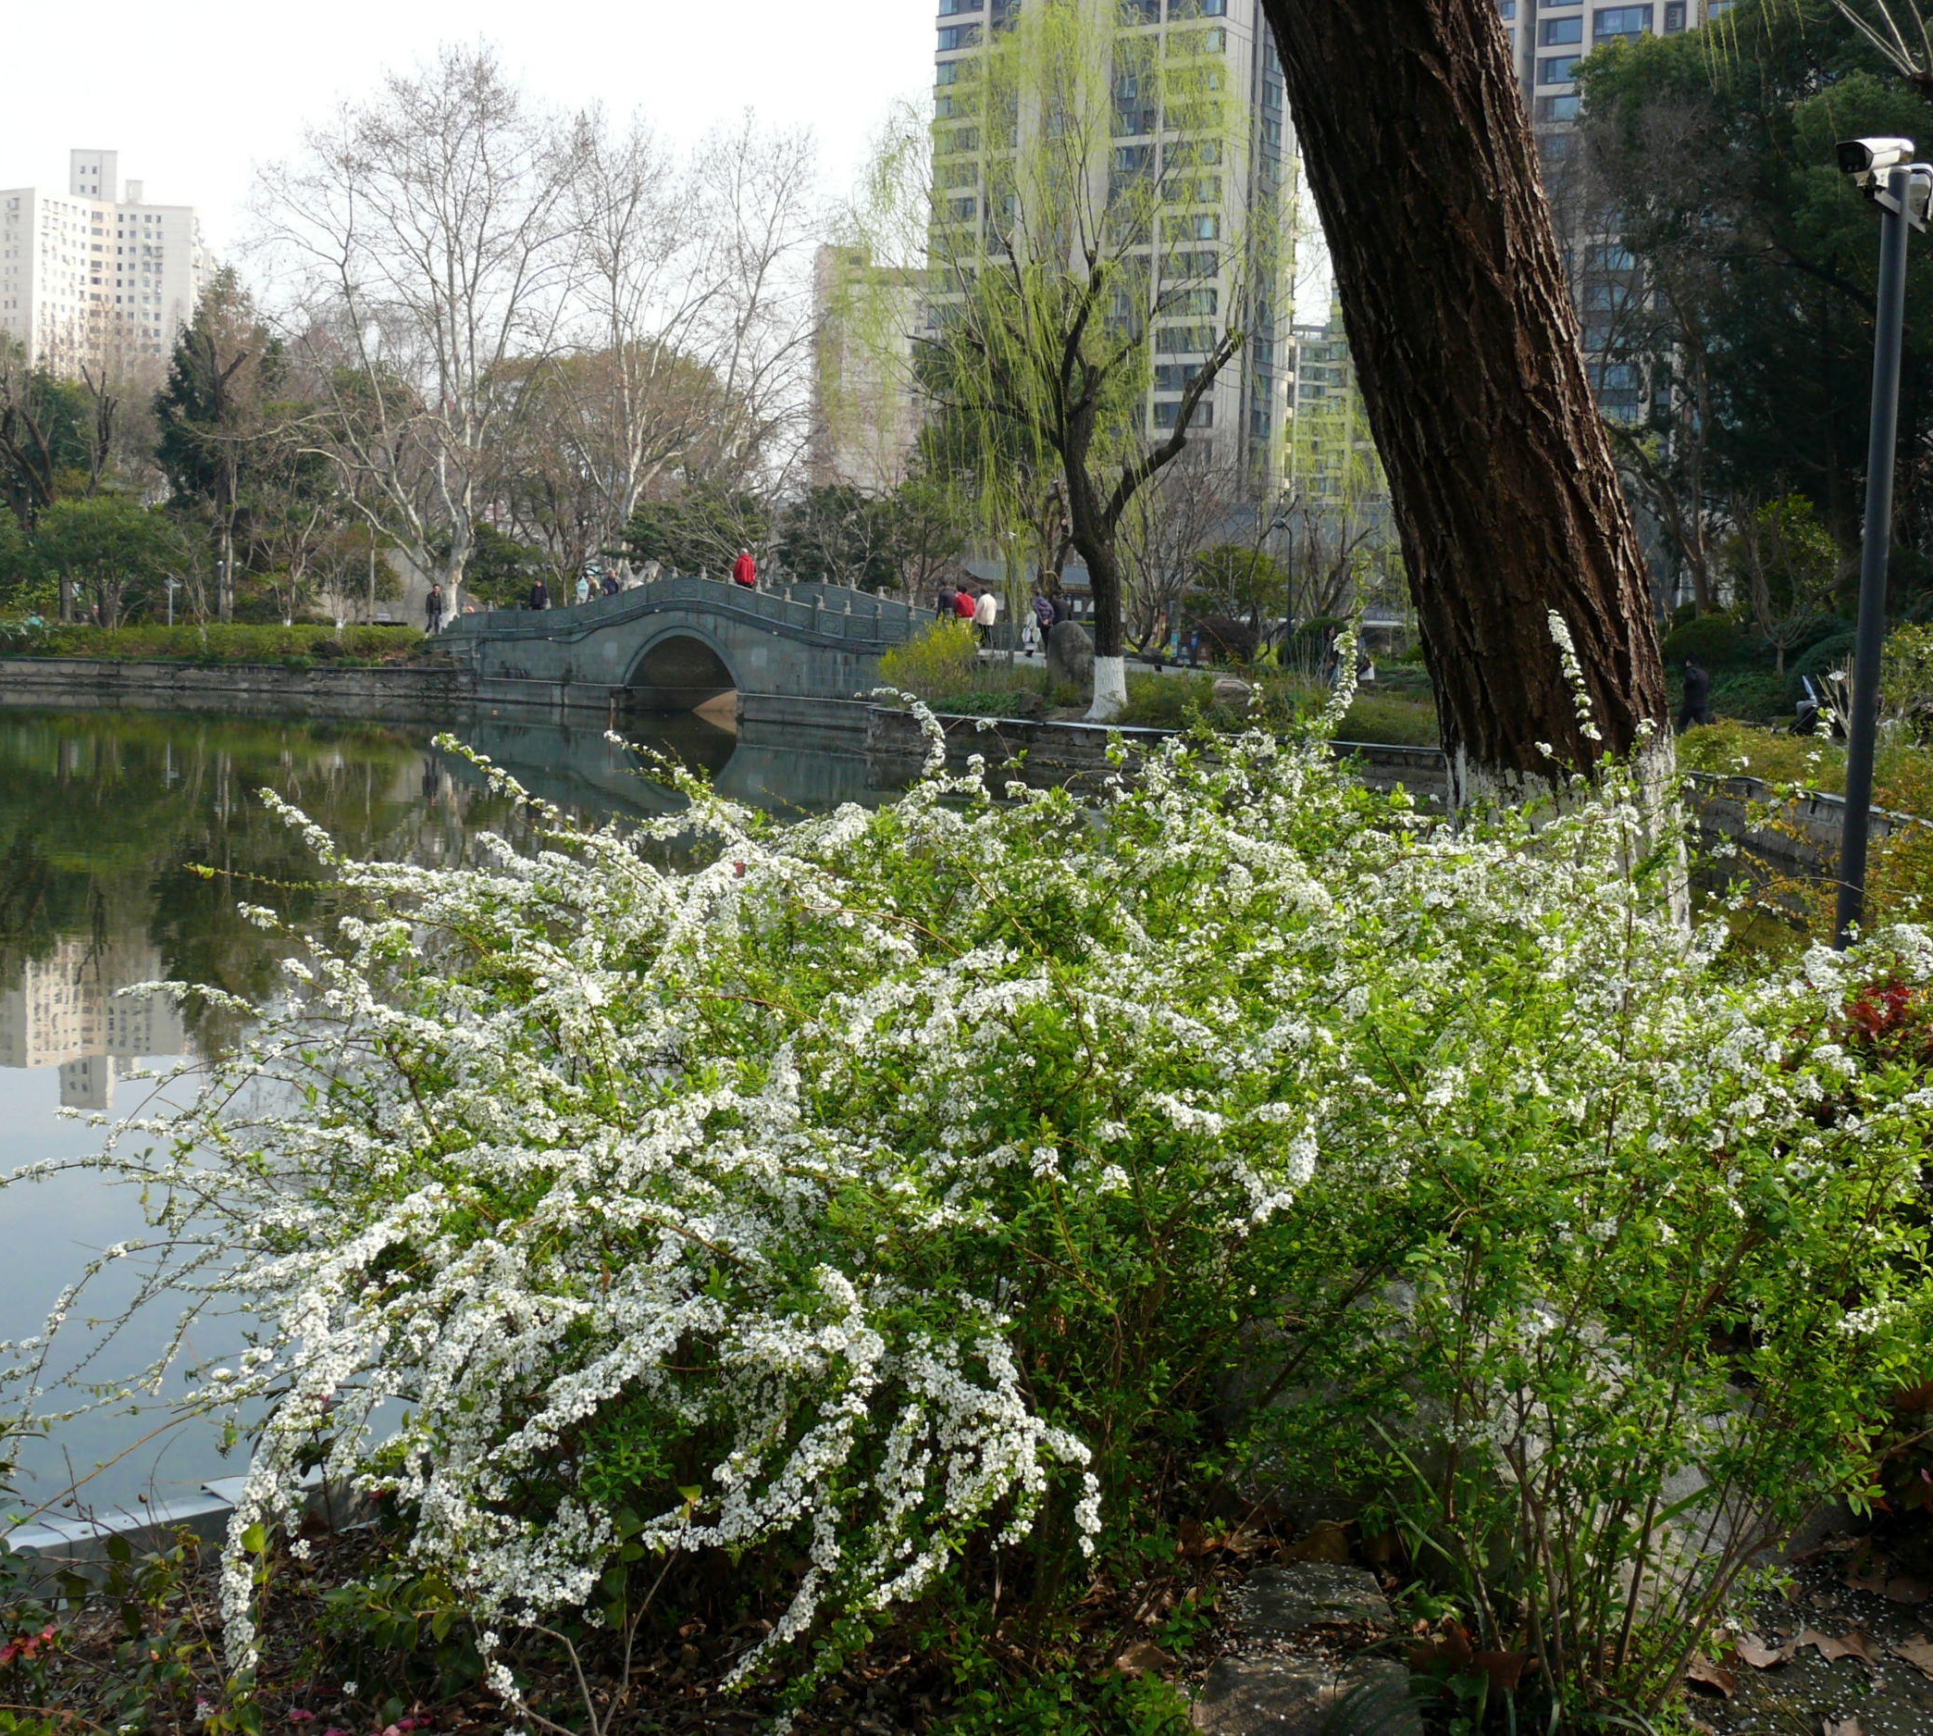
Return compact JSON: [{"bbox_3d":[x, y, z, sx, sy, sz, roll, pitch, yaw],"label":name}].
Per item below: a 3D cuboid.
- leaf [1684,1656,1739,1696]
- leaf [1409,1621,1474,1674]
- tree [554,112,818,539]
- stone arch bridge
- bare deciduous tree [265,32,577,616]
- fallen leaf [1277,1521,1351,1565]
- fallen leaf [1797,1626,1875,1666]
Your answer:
[{"bbox_3d":[1.116,1.208,3.501,0.095,0.045,0.110,4,6,24],"label":"leaf"},{"bbox_3d":[0.714,1.167,3.526,0.115,0.085,0.080,2,5,0],"label":"leaf"},{"bbox_3d":[-10.509,-17.984,86.765,9.800,20.300,9.500,2,5,0],"label":"tree"},{"bbox_3d":[-7.447,-6.693,69.806,4.600,4.300,24.300,-3,7,-43],"label":"stone arch bridge"},{"bbox_3d":[-18.469,-17.785,79.277,10.800,20.200,10.500,2,5,0],"label":"bare deciduous tree"},{"bbox_3d":[0.579,1.109,3.895,0.125,0.085,0.070,2,5,0],"label":"fallen leaf"},{"bbox_3d":[1.354,1.198,3.659,0.120,0.045,0.110,3,5,6],"label":"fallen leaf"}]

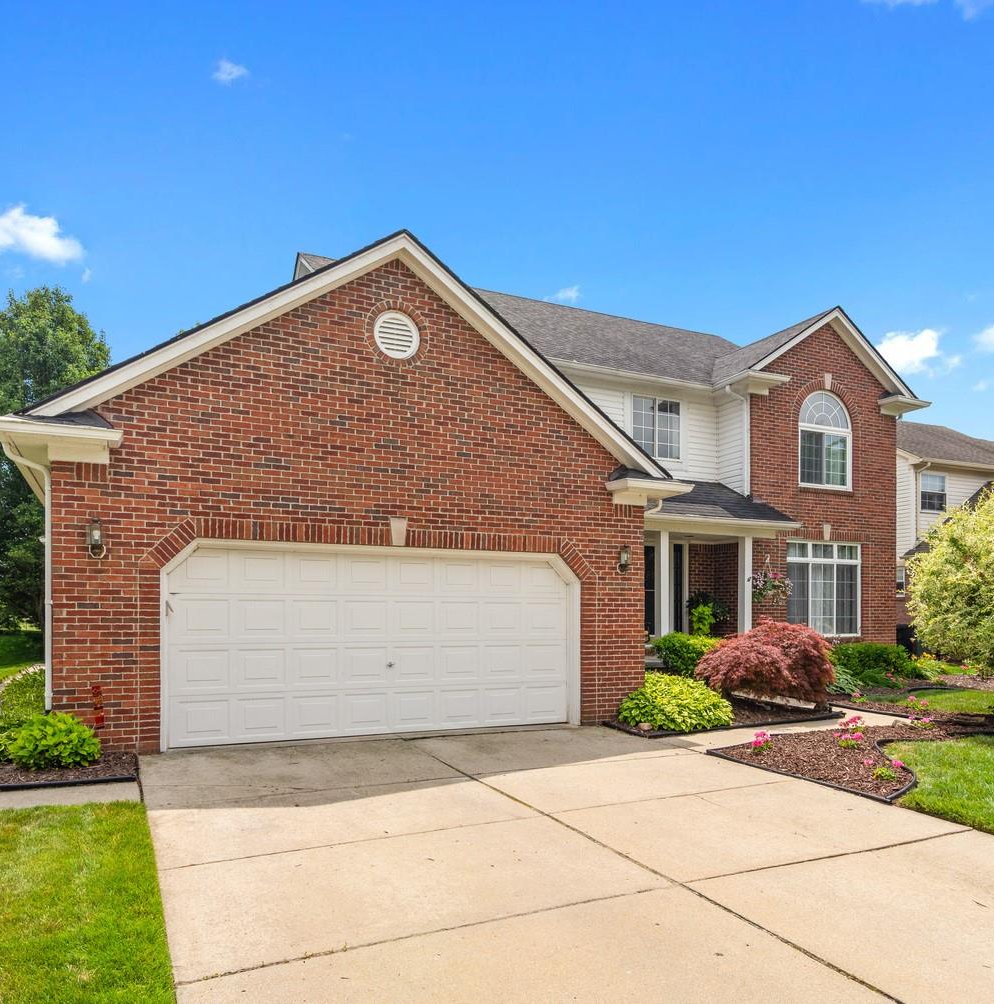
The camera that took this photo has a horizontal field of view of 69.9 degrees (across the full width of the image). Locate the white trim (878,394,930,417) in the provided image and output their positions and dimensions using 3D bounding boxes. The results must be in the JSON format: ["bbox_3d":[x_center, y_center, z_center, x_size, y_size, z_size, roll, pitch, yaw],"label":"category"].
[{"bbox_3d":[8.700,-2.020,15.190,1.000,0.360,0.550,2,-4,-24],"label":"white trim"}]

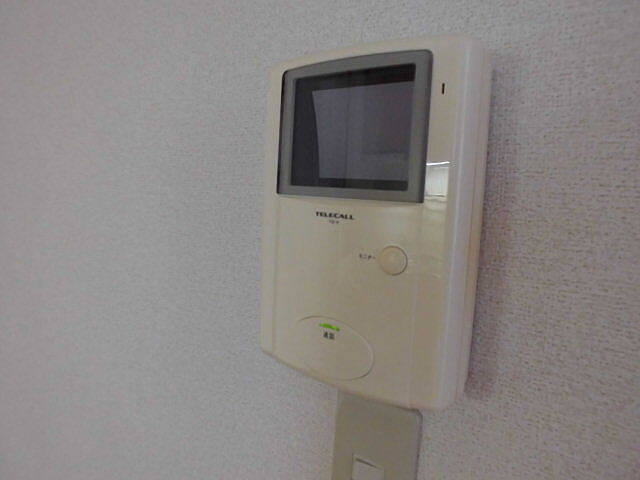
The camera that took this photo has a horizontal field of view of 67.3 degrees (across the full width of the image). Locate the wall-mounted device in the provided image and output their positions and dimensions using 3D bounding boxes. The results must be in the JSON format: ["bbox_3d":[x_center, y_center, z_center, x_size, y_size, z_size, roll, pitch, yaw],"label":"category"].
[{"bbox_3d":[0.026,-0.010,0.320,0.150,0.217,0.034,7,8,37],"label":"wall-mounted device"}]

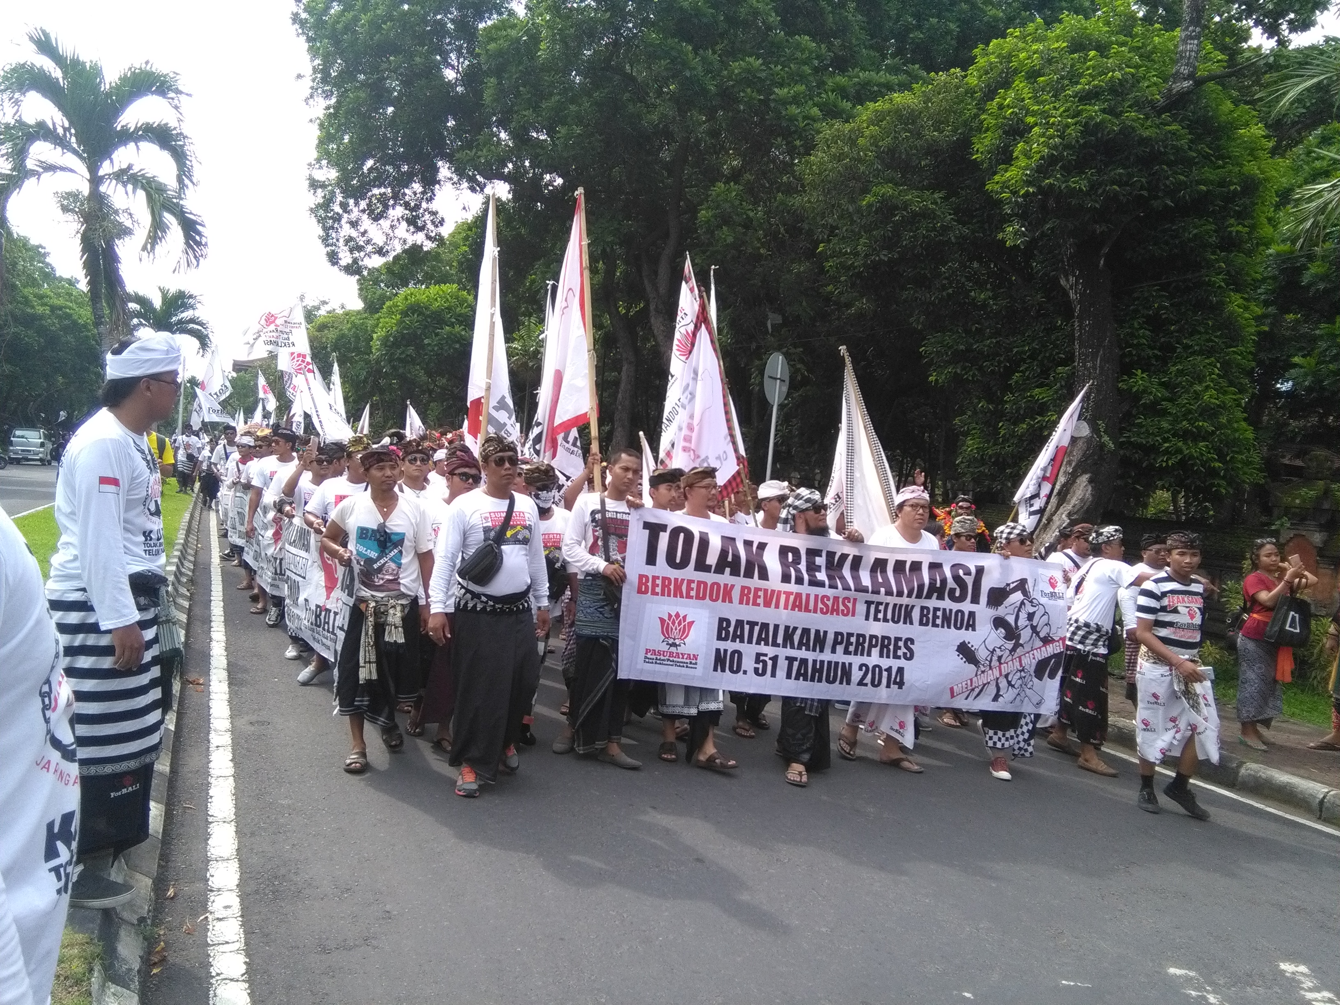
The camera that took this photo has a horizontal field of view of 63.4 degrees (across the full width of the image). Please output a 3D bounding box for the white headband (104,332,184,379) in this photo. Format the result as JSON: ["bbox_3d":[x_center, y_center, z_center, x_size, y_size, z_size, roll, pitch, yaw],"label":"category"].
[{"bbox_3d":[-1.624,-0.451,3.350,0.235,0.150,0.195,2,2,-21],"label":"white headband"}]

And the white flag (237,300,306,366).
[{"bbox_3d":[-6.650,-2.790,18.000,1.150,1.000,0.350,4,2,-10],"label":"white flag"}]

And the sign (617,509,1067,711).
[{"bbox_3d":[1.144,0.713,6.698,2.980,1.000,0.140,7,1,-16],"label":"sign"}]

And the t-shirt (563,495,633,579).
[{"bbox_3d":[-0.395,0.190,6.250,0.460,0.530,0.310,3,3,-33],"label":"t-shirt"}]

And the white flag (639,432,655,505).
[{"bbox_3d":[-0.154,-0.211,7.400,0.200,0.650,0.180,4,2,-23],"label":"white flag"}]

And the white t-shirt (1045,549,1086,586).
[{"bbox_3d":[2.874,0.643,7.700,0.480,0.670,0.290,5,2,-12],"label":"white t-shirt"}]

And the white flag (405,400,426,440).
[{"bbox_3d":[-3.990,-1.207,17.000,0.330,0.750,0.240,4,2,-23],"label":"white flag"}]

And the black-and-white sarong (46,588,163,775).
[{"bbox_3d":[-1.664,0.527,3.200,0.350,0.570,0.410,5,2,-23],"label":"black-and-white sarong"}]

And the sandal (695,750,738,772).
[{"bbox_3d":[0.270,1.499,6.270,0.265,0.090,0.105,6,2,19],"label":"sandal"}]

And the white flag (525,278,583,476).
[{"bbox_3d":[-0.854,-0.877,8.000,0.420,1.520,0.270,4,2,-15],"label":"white flag"}]

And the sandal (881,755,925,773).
[{"bbox_3d":[1.426,1.606,6.650,0.270,0.085,0.100,7,2,31],"label":"sandal"}]

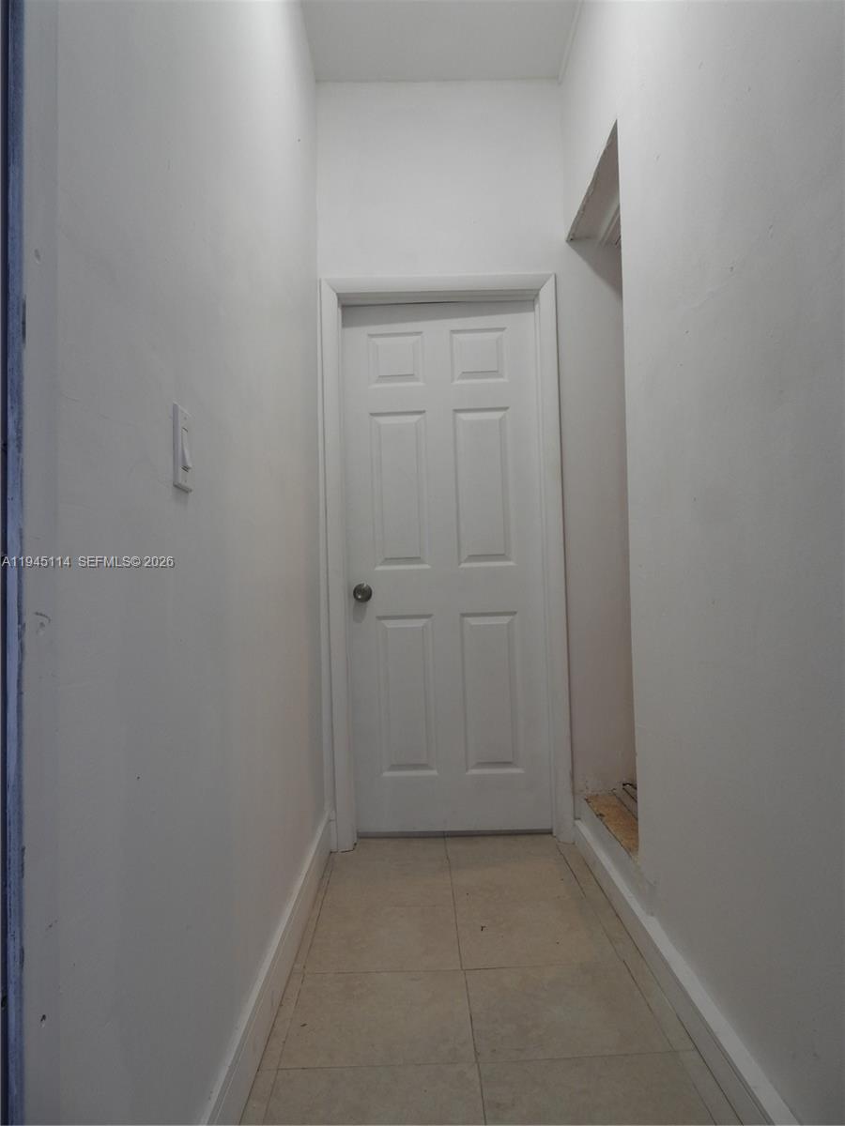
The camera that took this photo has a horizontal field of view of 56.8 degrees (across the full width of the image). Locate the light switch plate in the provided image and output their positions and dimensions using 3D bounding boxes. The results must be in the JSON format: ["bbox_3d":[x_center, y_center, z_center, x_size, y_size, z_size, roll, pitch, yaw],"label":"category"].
[{"bbox_3d":[-0.347,-0.166,1.137,0.012,0.116,0.071,-2,-1,-1],"label":"light switch plate"}]

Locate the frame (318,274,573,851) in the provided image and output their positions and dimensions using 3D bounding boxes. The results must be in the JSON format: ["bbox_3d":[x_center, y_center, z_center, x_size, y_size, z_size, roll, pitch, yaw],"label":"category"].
[{"bbox_3d":[0.083,-0.011,2.944,0.878,2.110,0.120,-2,-1,-1],"label":"frame"}]

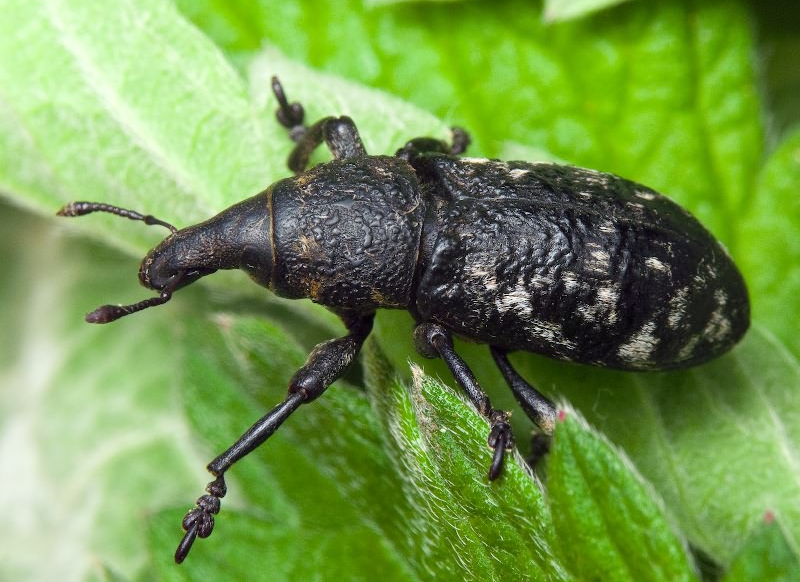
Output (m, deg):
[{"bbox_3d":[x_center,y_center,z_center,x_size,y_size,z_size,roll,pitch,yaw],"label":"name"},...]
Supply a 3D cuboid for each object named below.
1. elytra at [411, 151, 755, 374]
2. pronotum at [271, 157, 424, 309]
[{"bbox_3d":[0.005,-0.001,0.055,0.010,0.005,0.006,14,56,0],"label":"elytra"},{"bbox_3d":[-0.002,-0.002,0.055,0.004,0.004,0.004,0,61,1],"label":"pronotum"}]

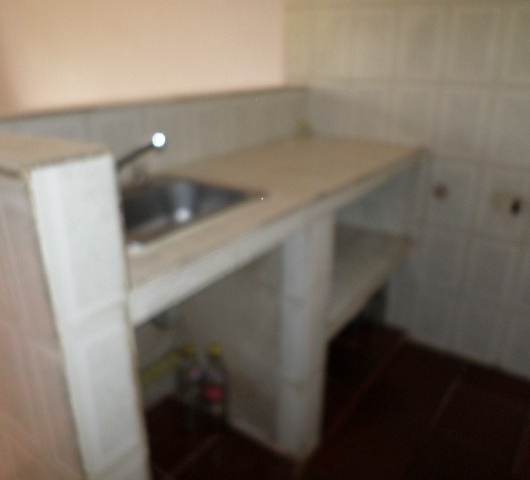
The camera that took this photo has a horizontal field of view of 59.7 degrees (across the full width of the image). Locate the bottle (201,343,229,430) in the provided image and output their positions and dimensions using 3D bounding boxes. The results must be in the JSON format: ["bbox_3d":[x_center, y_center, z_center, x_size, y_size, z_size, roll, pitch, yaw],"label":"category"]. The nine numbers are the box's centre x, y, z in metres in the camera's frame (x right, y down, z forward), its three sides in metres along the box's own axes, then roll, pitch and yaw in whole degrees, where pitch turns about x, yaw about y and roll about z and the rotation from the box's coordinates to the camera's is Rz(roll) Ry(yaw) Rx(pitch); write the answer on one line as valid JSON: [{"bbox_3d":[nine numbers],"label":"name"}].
[{"bbox_3d":[-0.183,0.540,1.718,0.102,0.340,0.102,0,22,0],"label":"bottle"}]

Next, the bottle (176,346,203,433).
[{"bbox_3d":[-0.279,0.542,1.724,0.102,0.340,0.102,0,22,0],"label":"bottle"}]

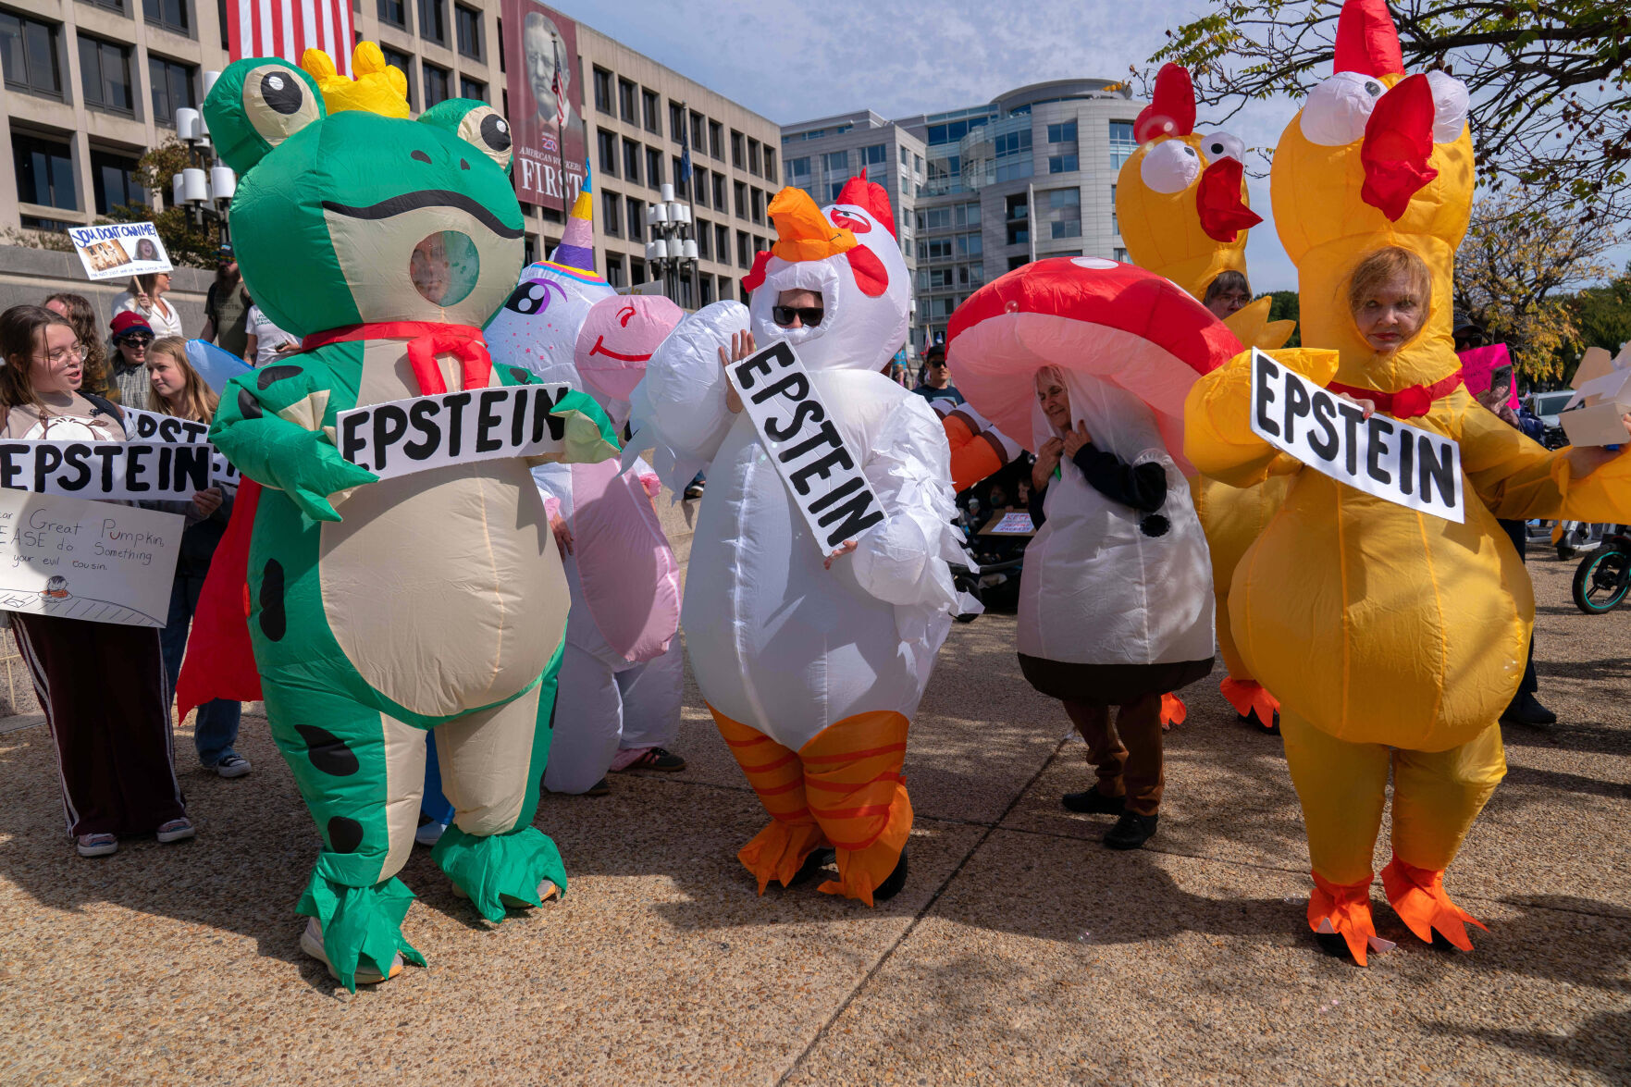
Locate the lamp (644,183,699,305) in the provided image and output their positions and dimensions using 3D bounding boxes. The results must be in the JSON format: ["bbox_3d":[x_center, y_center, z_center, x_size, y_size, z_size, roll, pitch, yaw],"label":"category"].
[{"bbox_3d":[-3.474,-6.371,27.204,1.300,5.200,1.300,-6,5,-27],"label":"lamp"}]

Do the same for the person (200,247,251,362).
[{"bbox_3d":[-3.871,-1.126,7.370,0.520,1.780,0.320,-5,5,-18],"label":"person"}]

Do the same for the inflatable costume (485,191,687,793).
[{"bbox_3d":[-0.809,-0.220,3.848,0.900,2.100,0.750,0,6,38],"label":"inflatable costume"}]

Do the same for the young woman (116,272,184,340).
[{"bbox_3d":[-4.278,-0.989,7.115,0.350,1.650,0.500,0,5,32],"label":"young woman"}]

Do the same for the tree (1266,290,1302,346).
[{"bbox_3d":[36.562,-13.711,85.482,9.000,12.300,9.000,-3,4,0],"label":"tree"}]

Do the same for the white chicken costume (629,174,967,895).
[{"bbox_3d":[-0.025,-0.025,3.004,0.900,1.930,0.750,-1,5,25],"label":"white chicken costume"}]

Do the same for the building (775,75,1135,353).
[{"bbox_3d":[18.950,-31.844,140.000,47.000,43.000,36.000,-1,5,24],"label":"building"}]

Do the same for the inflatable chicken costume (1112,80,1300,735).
[{"bbox_3d":[1.461,-0.546,4.005,0.900,2.420,0.800,-4,5,-12],"label":"inflatable chicken costume"}]

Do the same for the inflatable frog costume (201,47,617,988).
[{"bbox_3d":[-1.022,-0.070,2.637,0.900,2.120,0.800,-7,6,-40],"label":"inflatable frog costume"}]

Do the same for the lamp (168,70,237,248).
[{"bbox_3d":[-8.767,-4.353,16.204,1.300,5.200,1.300,-6,5,-27],"label":"lamp"}]

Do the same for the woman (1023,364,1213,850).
[{"bbox_3d":[0.919,0.155,3.294,0.550,1.440,0.580,-7,6,-42],"label":"woman"}]

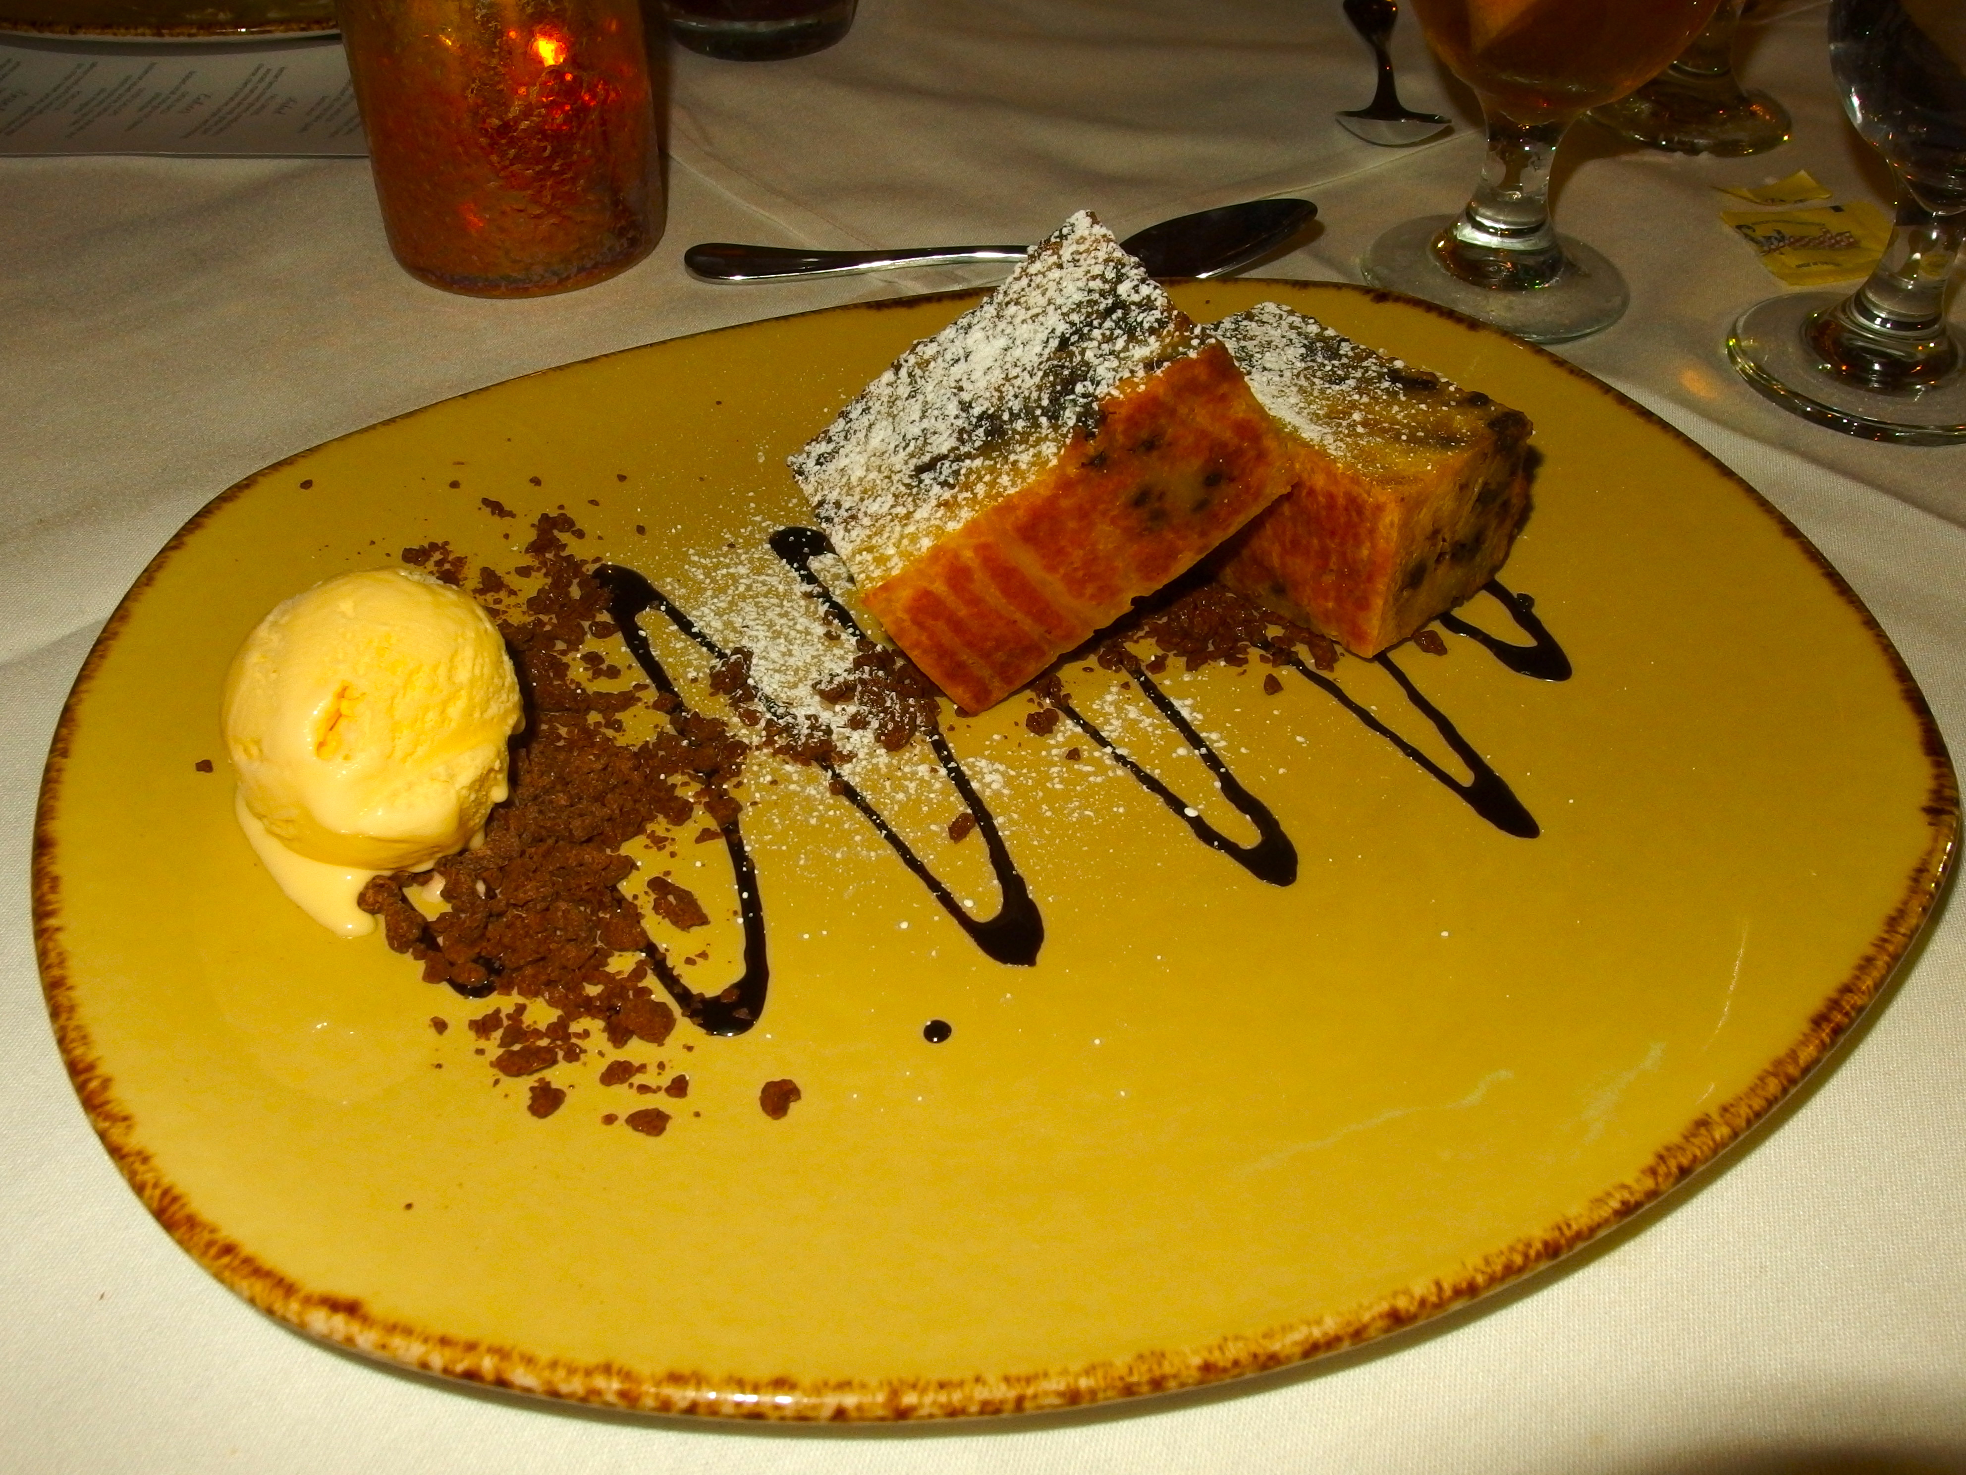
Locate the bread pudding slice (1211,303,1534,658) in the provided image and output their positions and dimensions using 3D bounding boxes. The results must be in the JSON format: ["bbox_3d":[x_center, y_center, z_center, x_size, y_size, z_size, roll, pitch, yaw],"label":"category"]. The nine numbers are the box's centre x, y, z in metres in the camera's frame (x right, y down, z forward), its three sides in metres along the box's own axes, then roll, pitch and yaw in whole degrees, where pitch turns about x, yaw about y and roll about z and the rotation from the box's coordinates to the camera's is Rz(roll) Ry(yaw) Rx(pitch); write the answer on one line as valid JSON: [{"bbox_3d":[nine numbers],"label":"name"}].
[{"bbox_3d":[0.072,-0.057,0.342,0.041,0.040,0.066,-33,54,-29],"label":"bread pudding slice"}]

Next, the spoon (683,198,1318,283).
[{"bbox_3d":[0.004,-0.128,0.414,0.165,0.024,0.041,-1,42,-2],"label":"spoon"}]

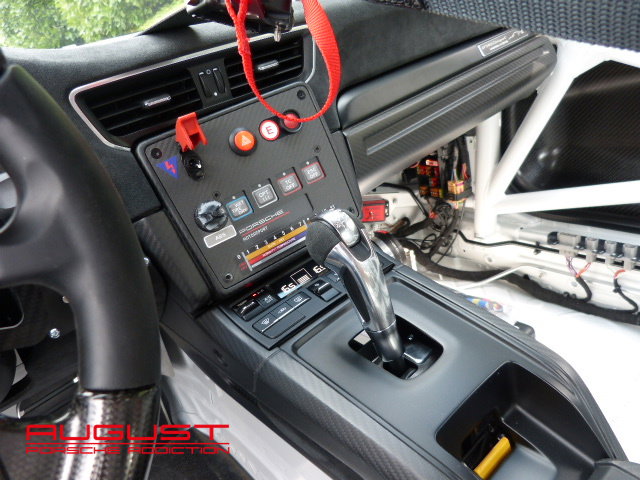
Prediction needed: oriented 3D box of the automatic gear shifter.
[{"bbox_3d":[0.037,0.046,0.451,0.048,0.162,0.068,-30,15,-30],"label":"automatic gear shifter"}]

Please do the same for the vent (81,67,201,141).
[{"bbox_3d":[-0.181,-0.142,0.474,0.114,0.048,0.030,-30,20,-30],"label":"vent"}]

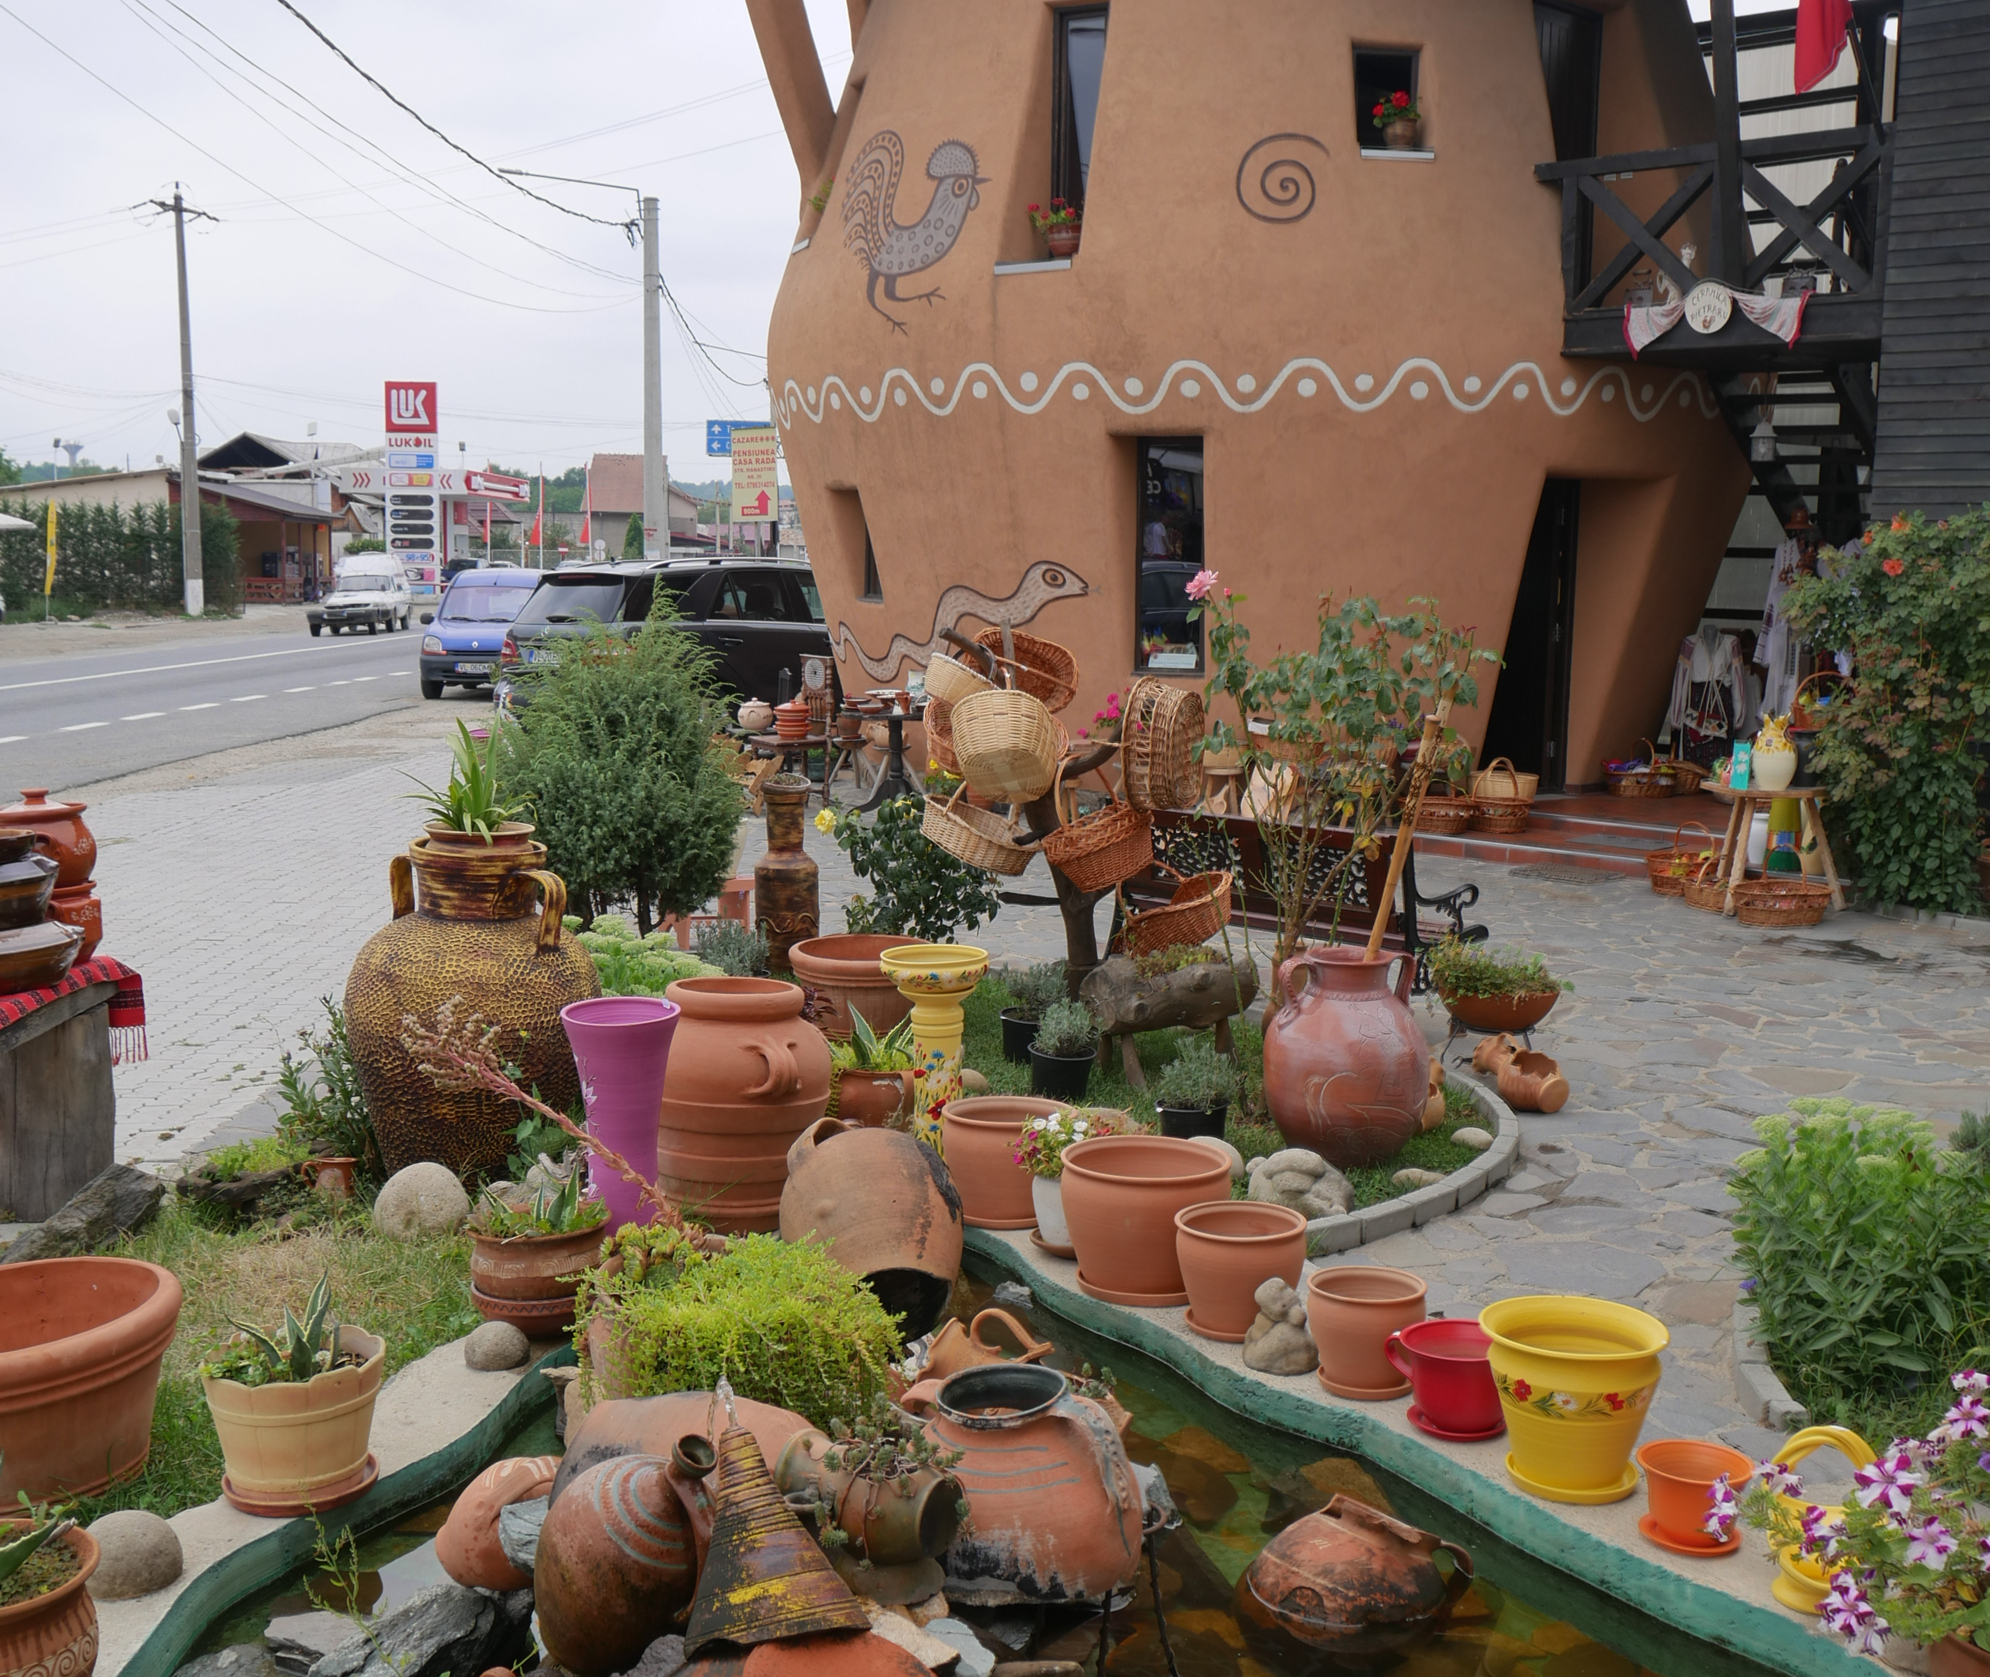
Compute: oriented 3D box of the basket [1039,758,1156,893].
[{"bbox_3d":[0.352,-0.048,7.600,0.430,0.460,0.310,-8,9,42],"label":"basket"}]

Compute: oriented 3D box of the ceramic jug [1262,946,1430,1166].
[{"bbox_3d":[0.977,0.600,5.950,0.460,0.590,0.450,1,7,6],"label":"ceramic jug"}]

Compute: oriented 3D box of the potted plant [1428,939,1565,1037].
[{"bbox_3d":[1.703,0.504,7.306,0.440,0.295,0.400,1,7,0],"label":"potted plant"}]

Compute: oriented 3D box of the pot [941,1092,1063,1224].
[{"bbox_3d":[0.034,0.825,5.494,0.335,0.280,0.335,1,7,0],"label":"pot"}]

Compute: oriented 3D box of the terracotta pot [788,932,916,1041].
[{"bbox_3d":[-0.461,0.538,7.520,0.515,0.325,0.515,0,7,-4],"label":"terracotta pot"}]

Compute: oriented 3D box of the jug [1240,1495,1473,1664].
[{"bbox_3d":[0.635,1.315,3.800,0.400,0.280,0.350,16,12,-11],"label":"jug"}]

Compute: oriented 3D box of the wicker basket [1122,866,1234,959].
[{"bbox_3d":[0.603,0.257,7.100,0.400,0.200,0.280,-26,18,-8],"label":"wicker basket"}]

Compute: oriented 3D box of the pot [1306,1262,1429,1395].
[{"bbox_3d":[0.746,0.999,4.313,0.237,0.200,0.237,0,7,0],"label":"pot"}]

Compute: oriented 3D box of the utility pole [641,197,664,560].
[{"bbox_3d":[-5.630,-6.576,35.484,0.400,7.836,0.350,1,7,0],"label":"utility pole"}]

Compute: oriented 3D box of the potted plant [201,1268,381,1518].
[{"bbox_3d":[-1.303,1.028,3.980,0.335,0.380,0.335,0,7,0],"label":"potted plant"}]

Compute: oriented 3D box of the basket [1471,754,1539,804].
[{"bbox_3d":[3.342,-0.387,14.046,0.455,0.300,0.300,1,7,0],"label":"basket"}]

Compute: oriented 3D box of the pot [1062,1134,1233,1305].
[{"bbox_3d":[0.345,0.876,4.892,0.387,0.299,0.387,0,7,0],"label":"pot"}]

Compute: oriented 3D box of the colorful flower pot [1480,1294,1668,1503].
[{"bbox_3d":[1.043,1.023,3.891,0.330,0.295,0.330,2,7,15],"label":"colorful flower pot"}]

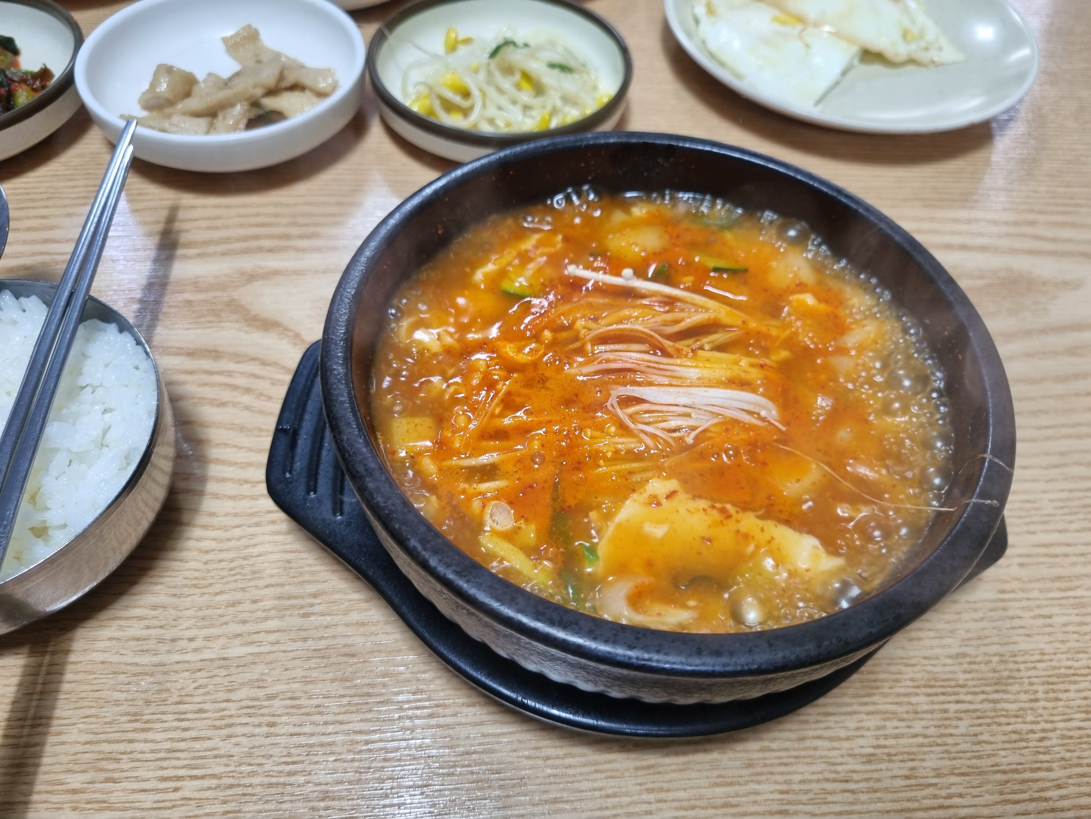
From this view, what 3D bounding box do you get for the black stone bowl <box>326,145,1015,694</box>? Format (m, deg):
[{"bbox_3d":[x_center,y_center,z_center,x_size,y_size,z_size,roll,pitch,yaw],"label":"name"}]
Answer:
[{"bbox_3d":[0.031,-0.002,0.238,0.178,0.065,0.178,2,53,-2],"label":"black stone bowl"}]

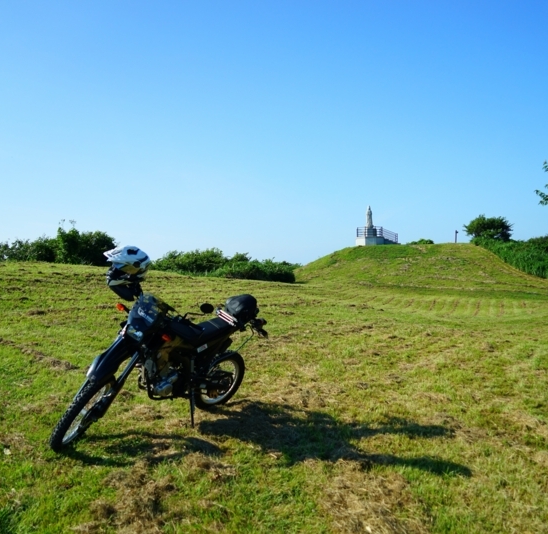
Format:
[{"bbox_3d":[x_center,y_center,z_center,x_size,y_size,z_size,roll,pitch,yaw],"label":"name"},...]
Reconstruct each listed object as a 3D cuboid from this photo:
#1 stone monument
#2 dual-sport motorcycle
[{"bbox_3d":[10.200,-4.100,53.000,4.300,4.100,2.900,0,0,7],"label":"stone monument"},{"bbox_3d":[-0.840,0.670,4.650,0.830,1.450,2.100,0,0,43],"label":"dual-sport motorcycle"}]

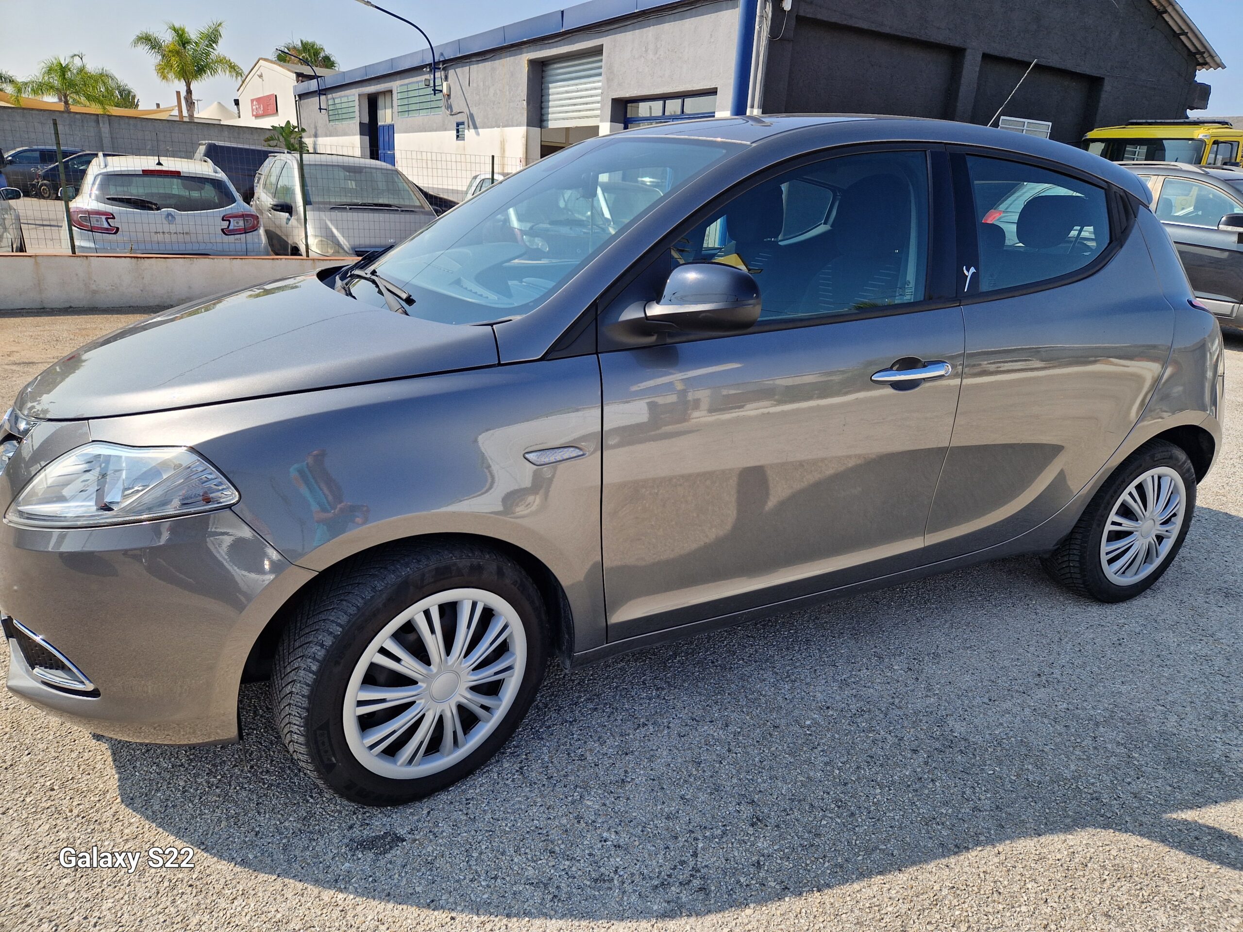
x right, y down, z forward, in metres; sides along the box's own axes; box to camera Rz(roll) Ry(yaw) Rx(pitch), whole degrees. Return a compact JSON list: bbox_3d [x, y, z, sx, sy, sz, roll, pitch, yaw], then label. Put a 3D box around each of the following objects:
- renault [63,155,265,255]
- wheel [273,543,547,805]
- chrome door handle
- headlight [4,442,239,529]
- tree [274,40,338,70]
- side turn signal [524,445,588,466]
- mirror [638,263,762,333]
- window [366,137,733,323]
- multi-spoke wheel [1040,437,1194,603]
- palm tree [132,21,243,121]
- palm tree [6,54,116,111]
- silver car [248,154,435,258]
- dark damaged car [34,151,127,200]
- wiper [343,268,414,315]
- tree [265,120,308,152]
[{"bbox_3d":[-5.365,-2.840,9.721,1.820,1.500,4.500,-7,21,-28],"label":"renault"},{"bbox_3d":[-0.428,0.433,1.780,0.585,0.585,0.200,-14,25,-39],"label":"wheel"},{"bbox_3d":[0.706,-0.226,2.013,0.255,0.045,0.045,-7,21,-26],"label":"chrome door handle"},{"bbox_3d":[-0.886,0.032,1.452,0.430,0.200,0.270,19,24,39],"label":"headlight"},{"bbox_3d":[-15.584,-17.469,41.575,3.100,7.300,3.100,-4,20,-19],"label":"tree"},{"bbox_3d":[-0.133,-0.019,1.654,0.132,0.036,0.022,-5,20,-21],"label":"side turn signal"},{"bbox_3d":[0.152,-0.333,1.617,0.160,0.135,0.210,-6,21,-27],"label":"mirror"},{"bbox_3d":[-0.298,-0.679,2.279,0.930,0.120,1.270,-34,31,-14],"label":"window"},{"bbox_3d":[1.716,0.179,2.849,0.585,0.585,0.190,-6,21,-27],"label":"multi-spoke wheel"},{"bbox_3d":[-18.191,-15.085,34.992,4.400,6.800,4.400,-6,21,-25],"label":"palm tree"},{"bbox_3d":[-26.332,-16.325,39.275,4.600,5.840,4.600,-6,21,-27],"label":"palm tree"},{"bbox_3d":[-3.332,-2.952,10.049,1.770,1.620,4.150,-8,22,-29],"label":"silver car"},{"bbox_3d":[-17.178,-9.552,27.291,3.900,1.470,1.700,-6,21,-24],"label":"dark damaged car"},{"bbox_3d":[-0.614,-0.455,2.117,0.130,0.070,0.660,-34,31,-14],"label":"wiper"},{"bbox_3d":[-9.295,-8.250,23.071,1.300,2.500,1.300,-5,20,-20],"label":"tree"}]

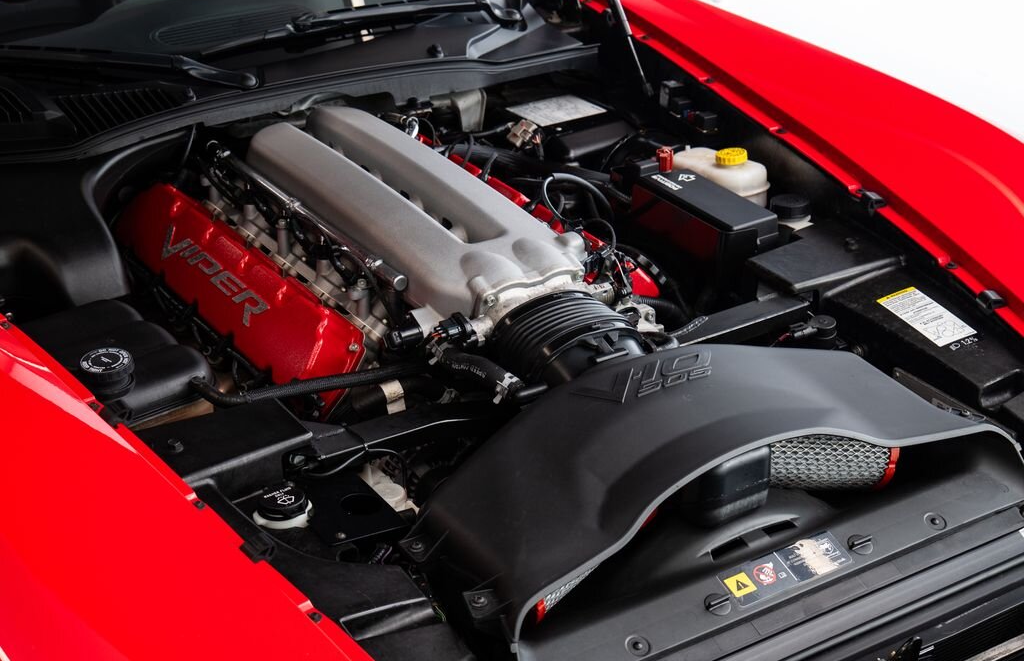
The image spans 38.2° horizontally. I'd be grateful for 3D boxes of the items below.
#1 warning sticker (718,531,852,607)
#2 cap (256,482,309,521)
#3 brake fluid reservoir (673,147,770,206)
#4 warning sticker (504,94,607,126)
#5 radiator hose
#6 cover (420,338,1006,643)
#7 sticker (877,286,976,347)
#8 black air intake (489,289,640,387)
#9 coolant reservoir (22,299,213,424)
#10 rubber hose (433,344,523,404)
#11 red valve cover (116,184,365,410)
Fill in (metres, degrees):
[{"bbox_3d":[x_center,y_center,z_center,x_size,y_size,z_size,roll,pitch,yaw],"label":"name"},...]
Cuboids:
[{"bbox_3d":[0.266,0.232,1.440,0.144,0.002,0.039,-16,52,-29],"label":"warning sticker"},{"bbox_3d":[-0.227,0.170,1.465,0.050,0.023,0.050,0,26,0],"label":"cap"},{"bbox_3d":[0.296,-0.212,2.164,0.087,0.125,0.137,-16,31,-29],"label":"brake fluid reservoir"},{"bbox_3d":[0.071,-0.346,2.330,0.130,0.002,0.094,-16,31,-29],"label":"warning sticker"},{"bbox_3d":[-0.227,0.058,1.637,0.255,0.038,0.028,-8,28,-15],"label":"radiator hose"},{"bbox_3d":[0.201,0.106,1.494,0.630,0.130,0.260,-16,31,-29],"label":"cover"},{"bbox_3d":[0.492,-0.016,1.755,0.065,0.002,0.103,-16,43,-29],"label":"sticker"},{"bbox_3d":[0.081,0.057,1.675,0.175,0.150,0.170,-16,31,-29],"label":"black air intake"},{"bbox_3d":[-0.462,0.070,1.651,0.175,0.160,0.225,-16,31,-29],"label":"coolant reservoir"},{"bbox_3d":[-0.038,0.046,1.630,0.035,0.040,0.120,-22,34,-37],"label":"rubber hose"},{"bbox_3d":[-0.395,-0.063,1.968,0.080,0.145,0.610,19,10,-40],"label":"red valve cover"}]

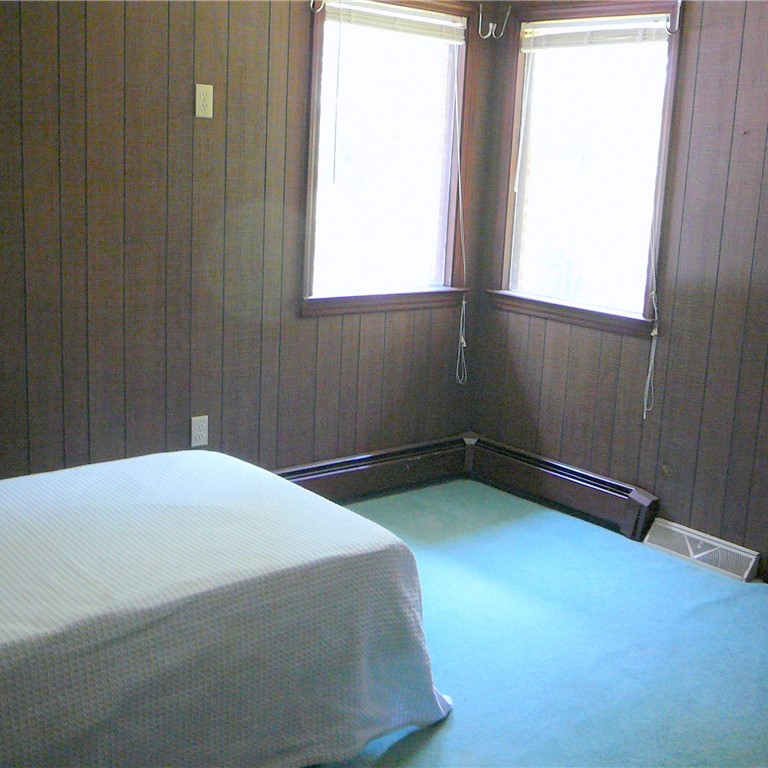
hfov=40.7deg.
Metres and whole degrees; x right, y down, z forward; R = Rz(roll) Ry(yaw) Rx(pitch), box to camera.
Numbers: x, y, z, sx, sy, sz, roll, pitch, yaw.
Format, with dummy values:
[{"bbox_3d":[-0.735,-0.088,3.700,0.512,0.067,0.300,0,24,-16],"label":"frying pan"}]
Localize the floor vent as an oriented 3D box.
[{"bbox_3d":[1.208,0.633,3.983,0.065,0.104,0.460,-7,15,-39],"label":"floor vent"}]

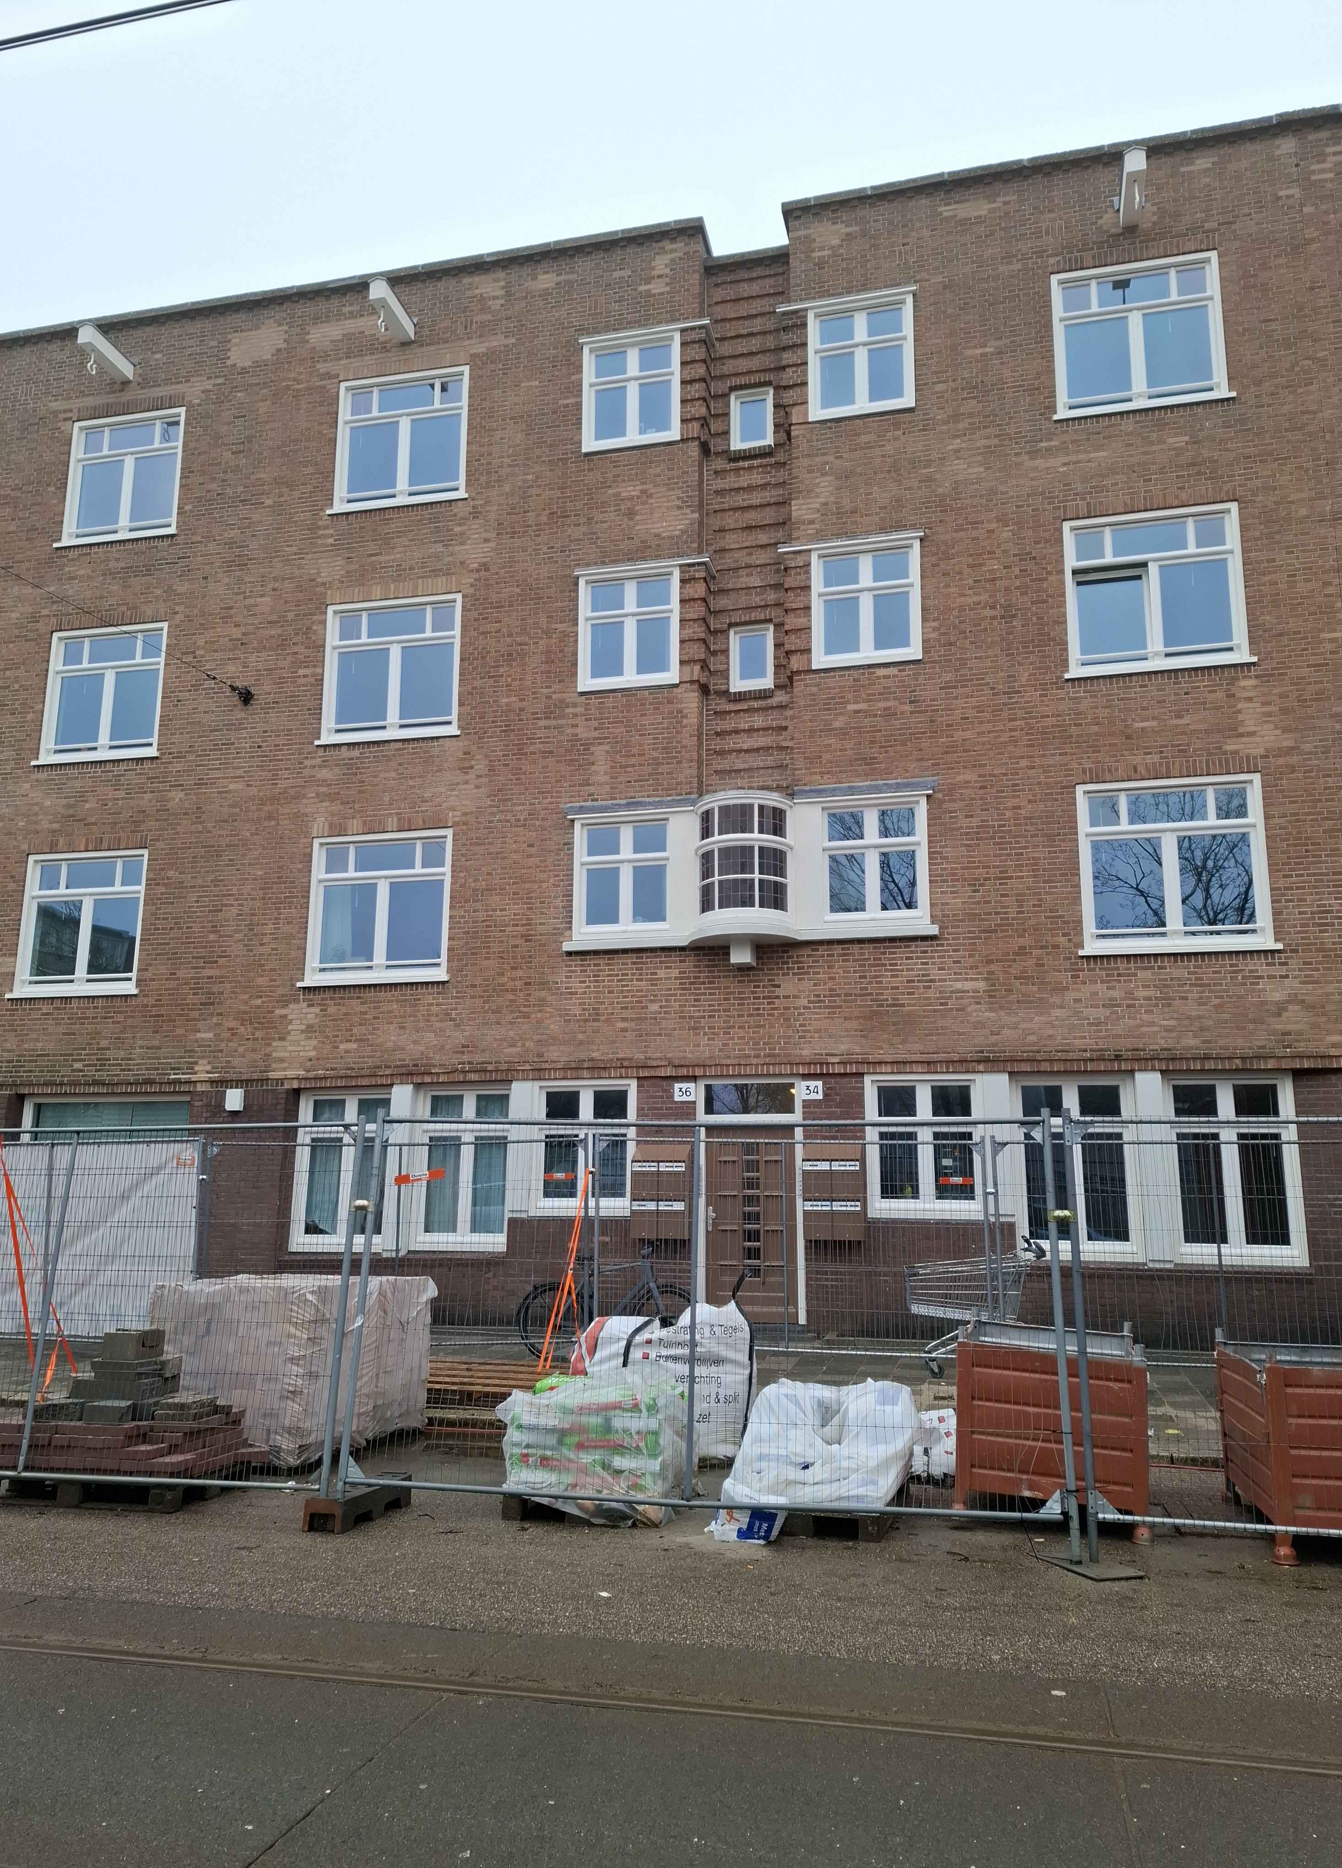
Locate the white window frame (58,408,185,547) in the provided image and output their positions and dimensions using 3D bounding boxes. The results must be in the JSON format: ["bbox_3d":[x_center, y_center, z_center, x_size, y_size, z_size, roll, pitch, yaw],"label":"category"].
[{"bbox_3d":[-7.324,-6.104,16.685,1.790,1.810,0.150,-2,-11,14],"label":"white window frame"}]

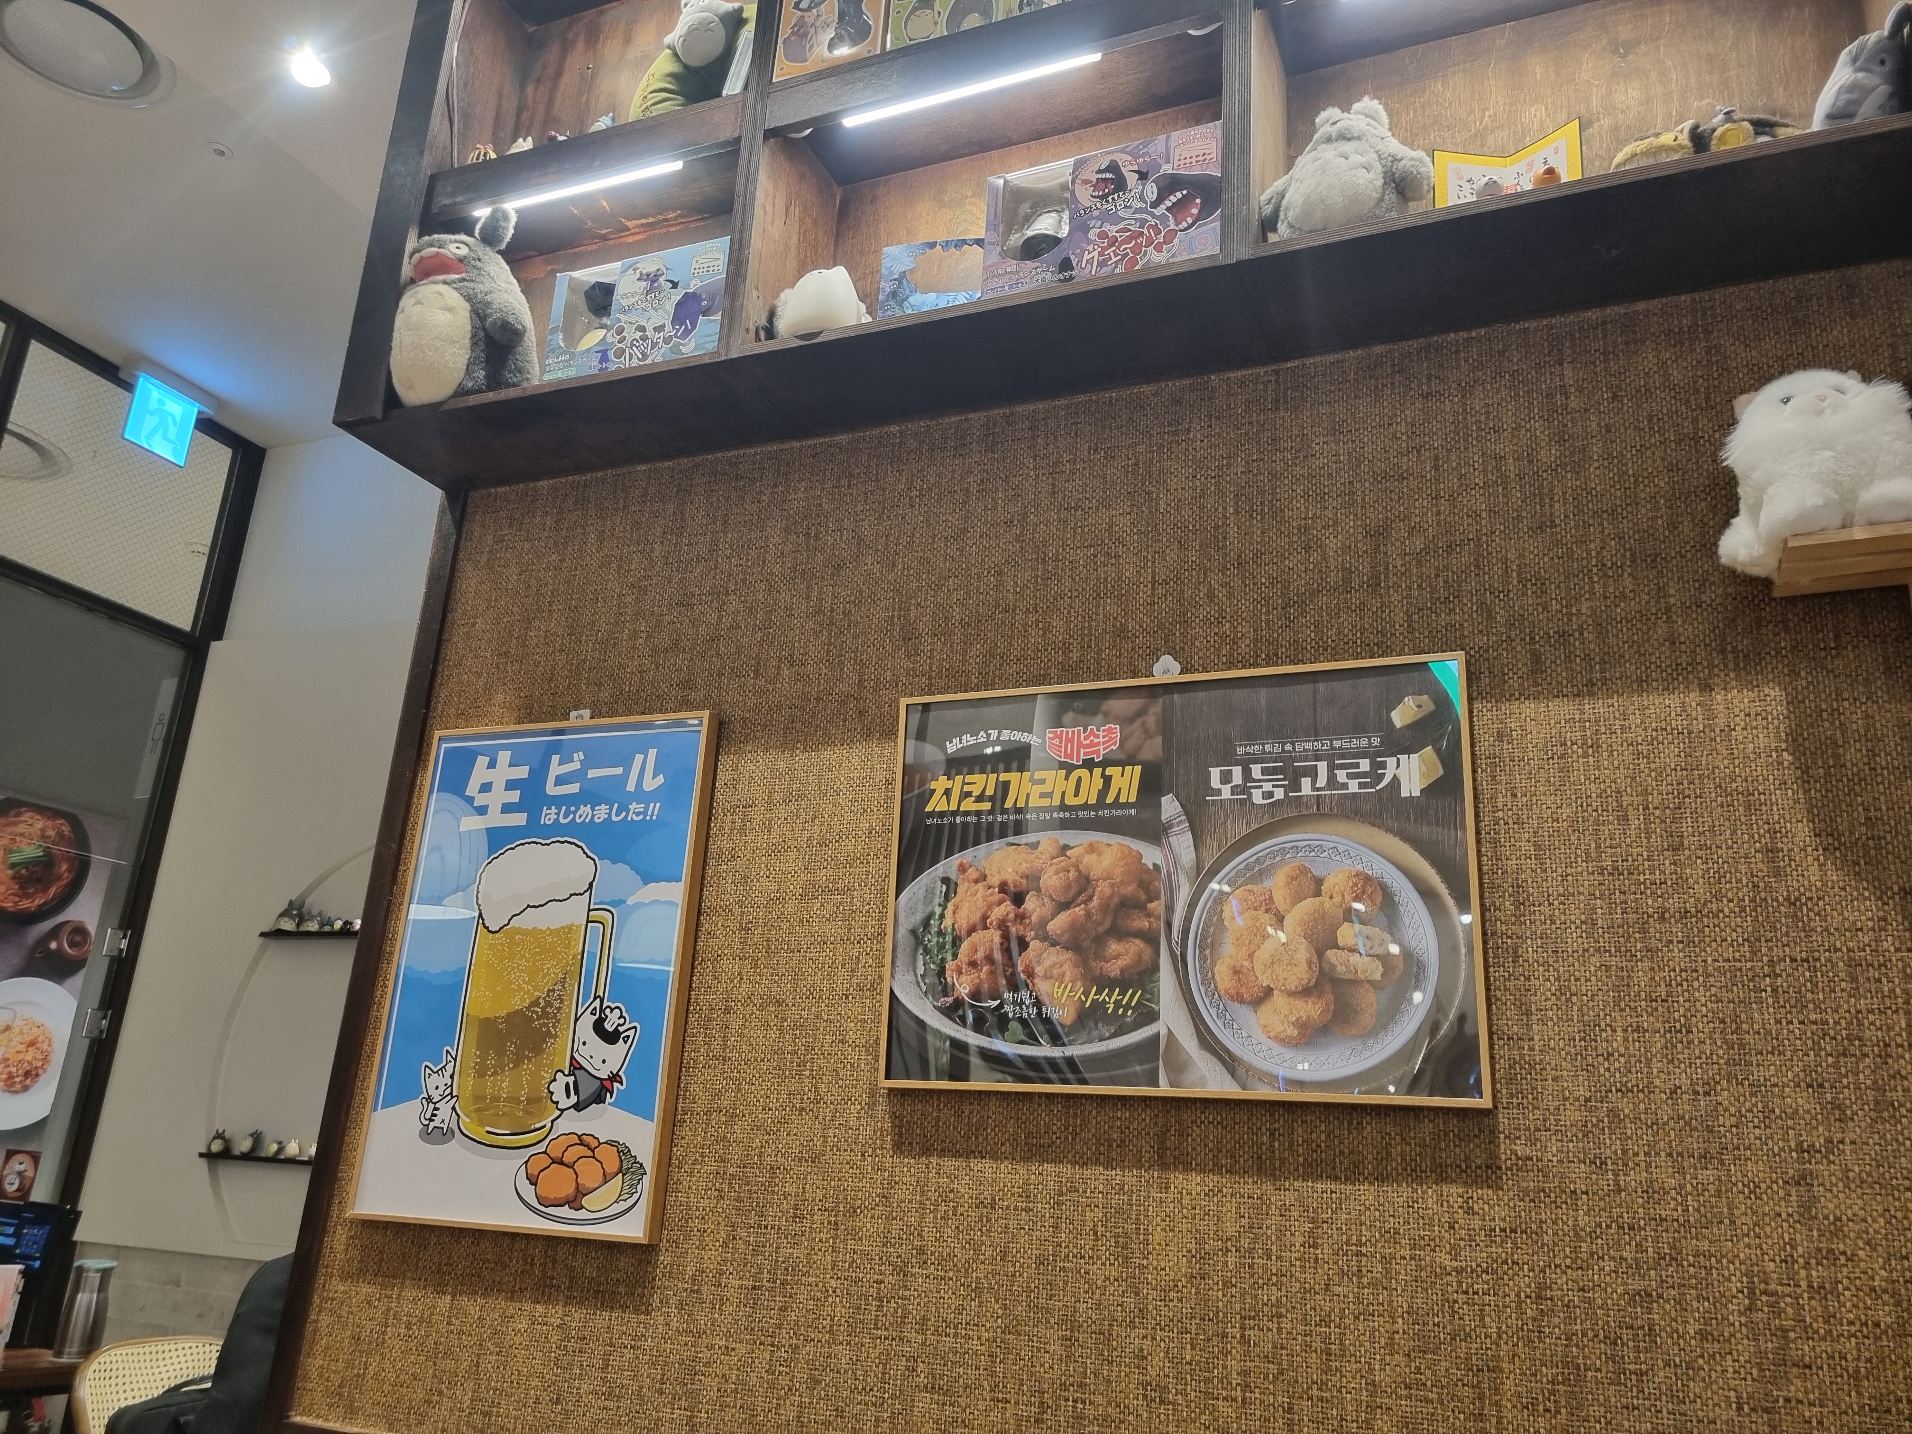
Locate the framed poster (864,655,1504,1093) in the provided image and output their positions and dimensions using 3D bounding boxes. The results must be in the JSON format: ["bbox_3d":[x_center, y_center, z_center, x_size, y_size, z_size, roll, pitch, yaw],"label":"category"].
[{"bbox_3d":[0.214,0.167,1.471,0.608,0.433,0.024,-4,-19,23],"label":"framed poster"}]

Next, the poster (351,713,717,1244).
[{"bbox_3d":[-0.509,0.300,1.740,0.433,0.608,0.024,-4,-19,23],"label":"poster"}]

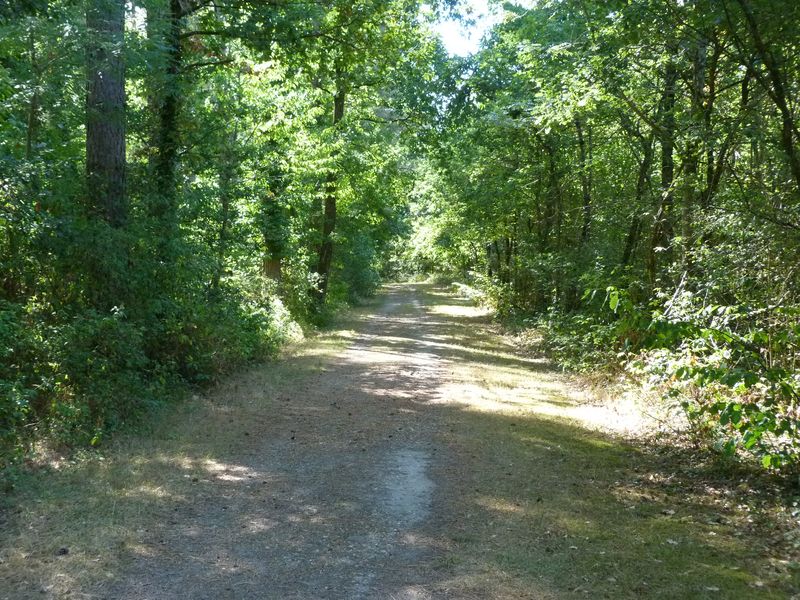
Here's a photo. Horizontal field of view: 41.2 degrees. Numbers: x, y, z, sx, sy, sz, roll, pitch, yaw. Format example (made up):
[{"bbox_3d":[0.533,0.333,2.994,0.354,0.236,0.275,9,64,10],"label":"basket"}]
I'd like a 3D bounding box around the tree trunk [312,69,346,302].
[{"bbox_3d":[-2.041,-3.222,31.000,0.430,6.900,0.430,5,2,0],"label":"tree trunk"}]

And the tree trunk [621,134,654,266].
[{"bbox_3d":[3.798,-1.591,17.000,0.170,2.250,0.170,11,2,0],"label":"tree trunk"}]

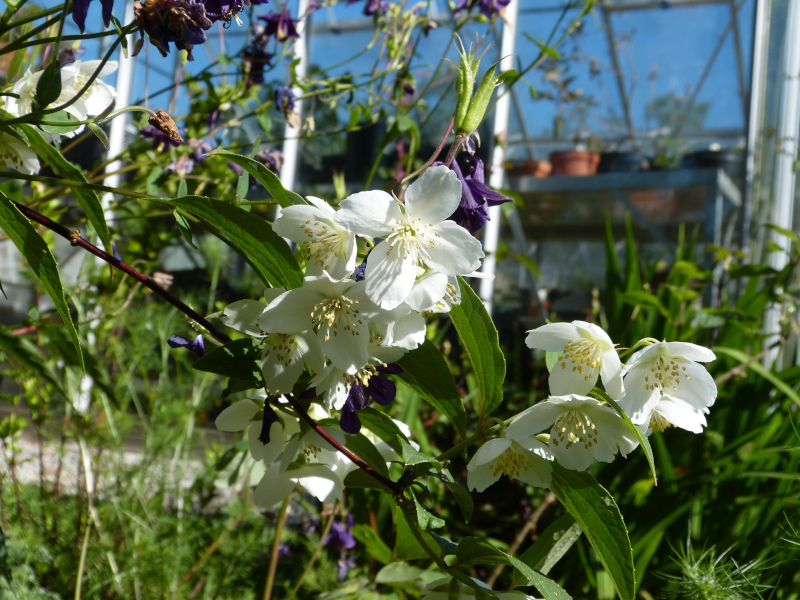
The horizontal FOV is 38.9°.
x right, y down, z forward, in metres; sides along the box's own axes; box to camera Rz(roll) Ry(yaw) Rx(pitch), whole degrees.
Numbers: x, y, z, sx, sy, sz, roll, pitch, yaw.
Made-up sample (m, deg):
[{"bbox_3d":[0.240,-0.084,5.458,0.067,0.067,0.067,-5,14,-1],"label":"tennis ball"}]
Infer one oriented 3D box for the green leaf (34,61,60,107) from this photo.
[{"bbox_3d":[-0.134,-0.082,0.430,0.011,0.018,0.006,1,0,-12],"label":"green leaf"}]

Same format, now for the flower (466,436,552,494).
[{"bbox_3d":[0.043,0.064,0.440,0.035,0.024,0.022,3,37,5],"label":"flower"}]

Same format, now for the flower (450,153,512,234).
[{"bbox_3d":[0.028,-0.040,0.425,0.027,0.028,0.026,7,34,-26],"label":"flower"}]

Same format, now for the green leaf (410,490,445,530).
[{"bbox_3d":[0.008,0.073,0.392,0.005,0.016,0.011,-8,30,42],"label":"green leaf"}]

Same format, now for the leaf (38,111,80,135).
[{"bbox_3d":[-0.135,-0.070,0.450,0.017,0.009,0.006,1,-18,-12],"label":"leaf"}]

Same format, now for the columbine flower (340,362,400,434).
[{"bbox_3d":[-0.011,0.035,0.410,0.027,0.027,0.025,6,28,-16],"label":"columbine flower"}]

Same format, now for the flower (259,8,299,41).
[{"bbox_3d":[-0.086,-0.195,0.800,0.029,0.022,0.027,5,30,-10],"label":"flower"}]

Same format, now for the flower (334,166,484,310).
[{"bbox_3d":[0.004,-0.022,0.415,0.055,0.053,0.022,2,13,-1],"label":"flower"}]

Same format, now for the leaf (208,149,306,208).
[{"bbox_3d":[-0.053,-0.045,0.425,0.043,0.009,0.018,28,36,12],"label":"leaf"}]

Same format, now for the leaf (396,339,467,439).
[{"bbox_3d":[0.010,0.032,0.410,0.018,0.045,0.008,-25,-17,-40],"label":"leaf"}]

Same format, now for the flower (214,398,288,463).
[{"bbox_3d":[-0.053,0.048,0.415,0.029,0.026,0.020,6,-22,-17],"label":"flower"}]

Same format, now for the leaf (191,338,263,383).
[{"bbox_3d":[-0.058,0.022,0.393,0.028,0.016,0.007,9,-43,-32],"label":"leaf"}]

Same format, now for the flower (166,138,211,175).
[{"bbox_3d":[-0.112,-0.076,0.600,0.023,0.019,0.019,3,24,5],"label":"flower"}]

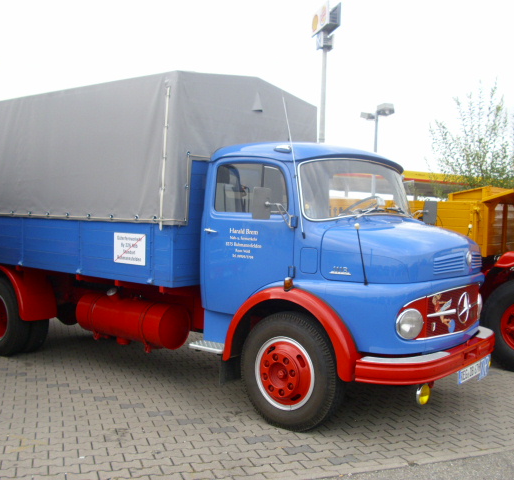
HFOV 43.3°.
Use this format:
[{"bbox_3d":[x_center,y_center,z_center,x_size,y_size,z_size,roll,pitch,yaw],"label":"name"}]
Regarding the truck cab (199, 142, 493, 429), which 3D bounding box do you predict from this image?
[{"bbox_3d":[0.939,0.321,6.066,2.200,2.490,2.300,3,3,38],"label":"truck cab"}]

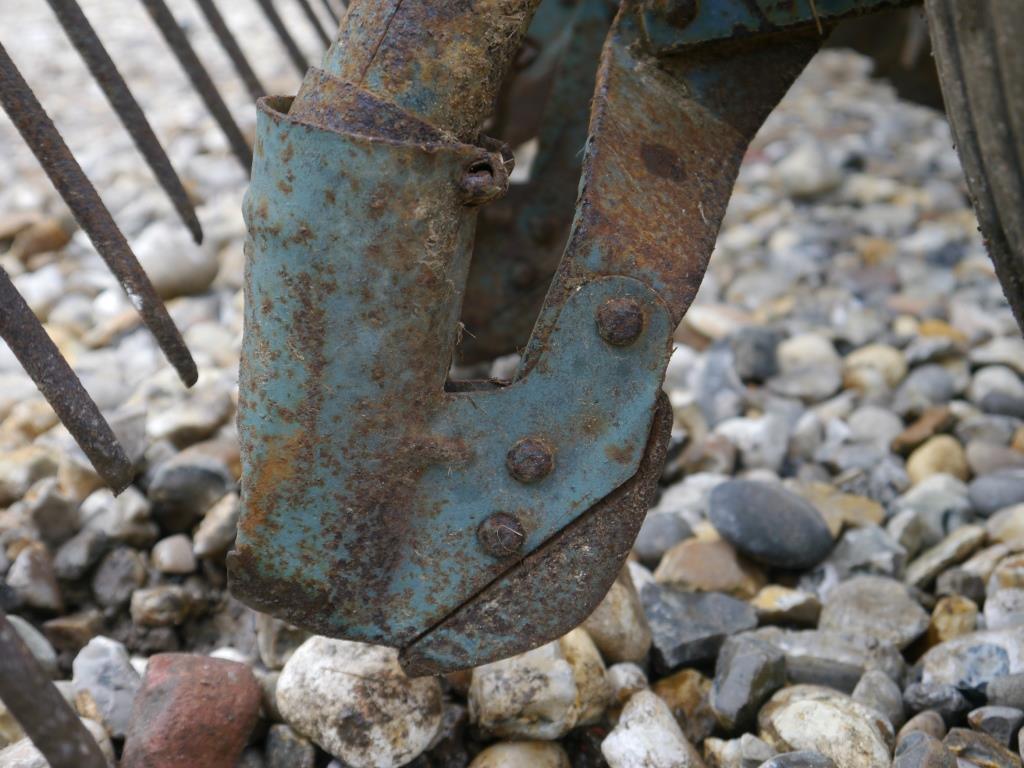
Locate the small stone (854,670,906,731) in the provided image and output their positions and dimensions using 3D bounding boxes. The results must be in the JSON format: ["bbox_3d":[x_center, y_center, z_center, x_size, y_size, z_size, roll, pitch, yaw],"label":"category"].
[{"bbox_3d":[0.120,0.104,0.467,0.017,0.019,0.018,0,26,0],"label":"small stone"}]

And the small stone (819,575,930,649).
[{"bbox_3d":[0.154,0.099,0.605,0.048,0.028,0.038,0,22,0],"label":"small stone"}]

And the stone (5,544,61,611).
[{"bbox_3d":[-0.184,0.075,0.545,0.023,0.023,0.023,0,26,0],"label":"stone"}]

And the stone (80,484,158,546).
[{"bbox_3d":[-0.162,0.055,0.586,0.032,0.023,0.027,0,22,0],"label":"stone"}]

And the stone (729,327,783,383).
[{"bbox_3d":[0.153,-0.019,0.895,0.035,0.033,0.034,0,22,0],"label":"stone"}]

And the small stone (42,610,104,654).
[{"bbox_3d":[-0.193,0.109,0.627,0.027,0.015,0.022,0,22,0],"label":"small stone"}]

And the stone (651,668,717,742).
[{"bbox_3d":[0.058,0.109,0.482,0.025,0.023,0.023,0,26,0],"label":"stone"}]

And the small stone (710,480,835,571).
[{"bbox_3d":[0.123,0.067,0.673,0.059,0.035,0.047,10,24,23],"label":"small stone"}]

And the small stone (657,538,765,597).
[{"bbox_3d":[0.076,0.071,0.545,0.042,0.023,0.032,0,22,0],"label":"small stone"}]

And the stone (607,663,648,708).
[{"bbox_3d":[0.038,0.101,0.473,0.015,0.014,0.016,0,26,0],"label":"stone"}]

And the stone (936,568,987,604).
[{"bbox_3d":[0.169,0.076,0.533,0.019,0.013,0.017,0,22,0],"label":"stone"}]

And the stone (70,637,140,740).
[{"bbox_3d":[-0.134,0.101,0.471,0.026,0.034,0.028,0,22,0],"label":"stone"}]

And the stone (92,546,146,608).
[{"bbox_3d":[-0.185,0.091,0.671,0.025,0.027,0.023,0,22,0],"label":"stone"}]

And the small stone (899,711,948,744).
[{"bbox_3d":[0.152,0.130,0.527,0.019,0.013,0.016,8,23,18],"label":"small stone"}]

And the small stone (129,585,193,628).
[{"bbox_3d":[-0.133,0.084,0.537,0.023,0.015,0.018,0,22,0],"label":"small stone"}]

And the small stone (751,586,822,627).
[{"bbox_3d":[0.102,0.083,0.525,0.027,0.017,0.021,0,26,0],"label":"small stone"}]

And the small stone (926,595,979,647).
[{"bbox_3d":[0.158,0.084,0.507,0.017,0.016,0.017,0,26,0],"label":"small stone"}]

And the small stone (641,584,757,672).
[{"bbox_3d":[0.067,0.088,0.513,0.041,0.024,0.034,0,26,0],"label":"small stone"}]

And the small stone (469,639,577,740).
[{"bbox_3d":[0.004,0.101,0.472,0.035,0.028,0.034,0,26,0],"label":"small stone"}]

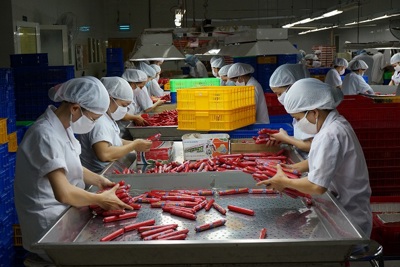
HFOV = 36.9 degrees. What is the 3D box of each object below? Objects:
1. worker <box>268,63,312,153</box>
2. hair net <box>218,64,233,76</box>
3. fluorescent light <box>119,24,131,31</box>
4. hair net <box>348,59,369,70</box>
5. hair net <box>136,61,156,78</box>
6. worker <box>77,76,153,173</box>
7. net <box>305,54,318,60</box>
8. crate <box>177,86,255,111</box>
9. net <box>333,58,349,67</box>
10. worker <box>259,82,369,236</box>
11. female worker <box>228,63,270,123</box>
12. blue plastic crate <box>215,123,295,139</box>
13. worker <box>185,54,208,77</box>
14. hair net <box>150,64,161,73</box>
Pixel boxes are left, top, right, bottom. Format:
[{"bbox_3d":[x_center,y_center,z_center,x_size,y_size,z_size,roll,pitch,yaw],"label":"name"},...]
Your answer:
[{"bbox_3d":[0.594,0.178,3.832,0.550,1.230,0.460,-1,8,0],"label":"worker"},{"bbox_3d":[0.357,-0.710,6.800,0.260,0.150,0.230,-12,8,-7],"label":"hair net"},{"bbox_3d":[-2.013,-2.826,16.000,0.360,0.180,0.100,-1,7,-6],"label":"fluorescent light"},{"bbox_3d":[2.238,-0.973,8.500,0.270,0.165,0.230,-2,8,-6],"label":"hair net"},{"bbox_3d":[-0.618,-0.736,6.900,0.270,0.170,0.230,28,10,4],"label":"hair net"},{"bbox_3d":[-0.530,0.315,3.790,0.560,1.330,0.460,0,7,9],"label":"worker"},{"bbox_3d":[2.015,-1.368,10.800,0.260,0.130,0.220,-16,13,-28],"label":"net"},{"bbox_3d":[0.138,-0.268,4.520,0.420,0.150,0.610,2,7,20],"label":"crate"},{"bbox_3d":[2.255,-1.131,9.600,0.250,0.155,0.220,-3,8,-14],"label":"net"},{"bbox_3d":[0.494,0.350,2.720,0.540,1.200,0.470,-1,8,0],"label":"worker"},{"bbox_3d":[0.420,0.040,5.850,0.540,1.380,0.450,-2,7,-8],"label":"female worker"},{"bbox_3d":[0.395,0.043,4.532,0.610,0.170,0.420,-1,8,4],"label":"blue plastic crate"},{"bbox_3d":[-0.056,-0.841,11.384,0.550,1.320,0.480,-4,8,-19],"label":"worker"},{"bbox_3d":[-0.644,-0.915,8.500,0.260,0.165,0.220,-1,8,0],"label":"hair net"}]

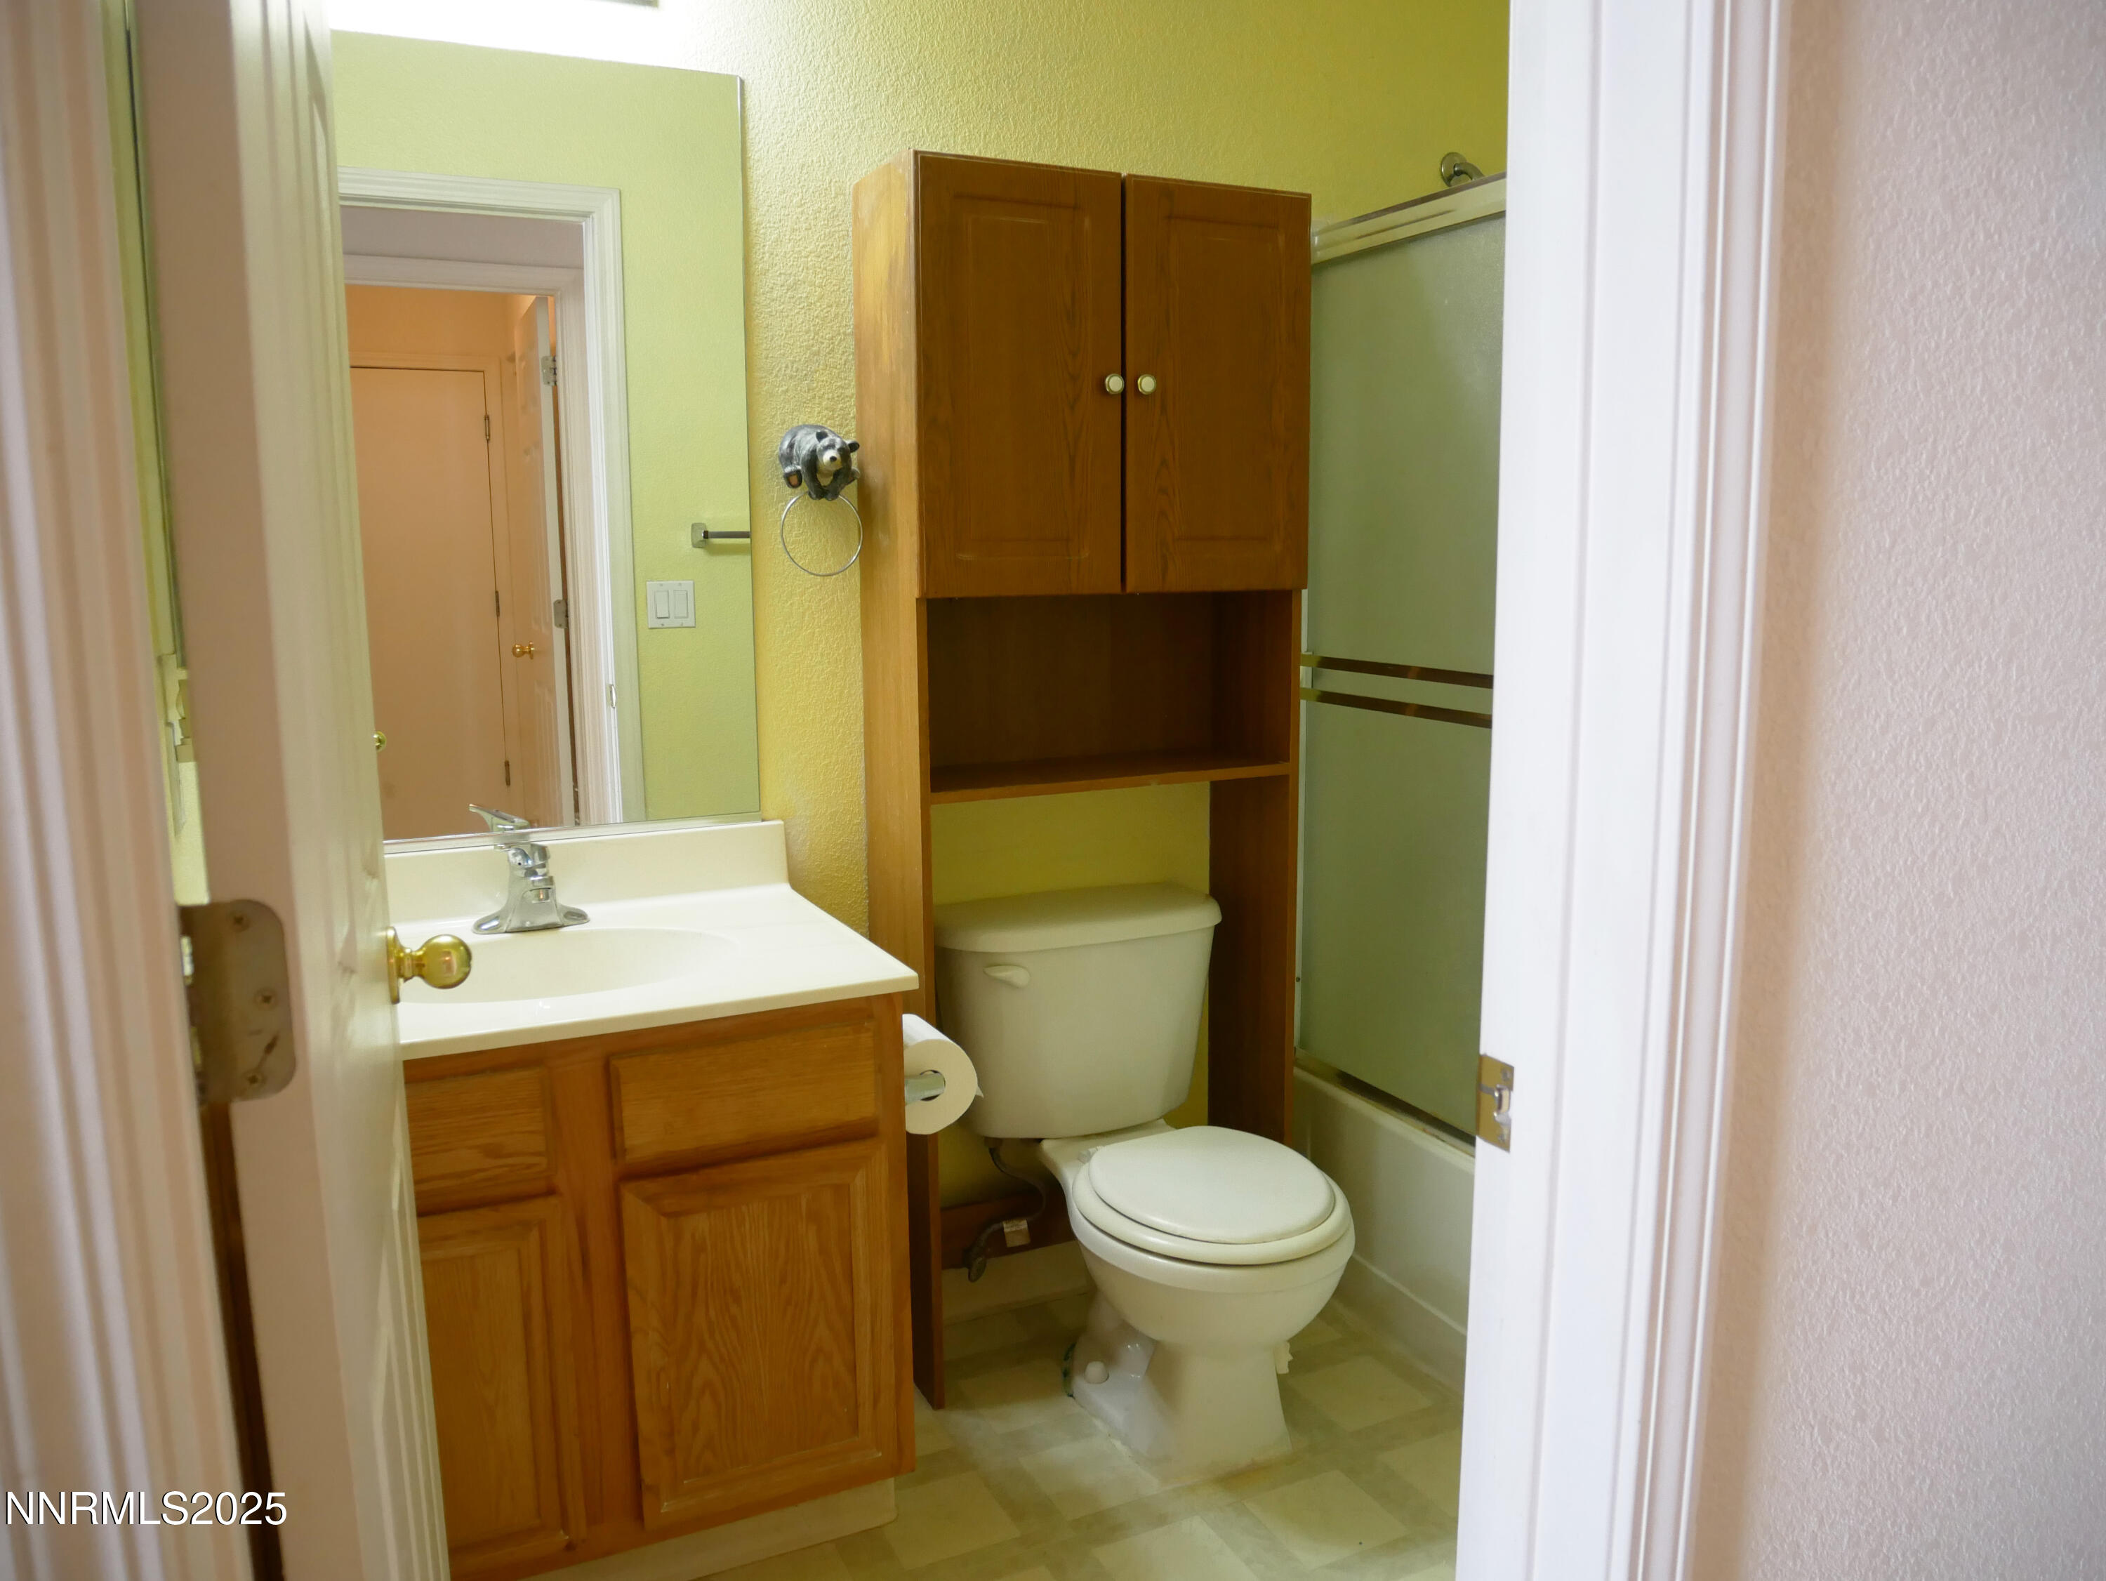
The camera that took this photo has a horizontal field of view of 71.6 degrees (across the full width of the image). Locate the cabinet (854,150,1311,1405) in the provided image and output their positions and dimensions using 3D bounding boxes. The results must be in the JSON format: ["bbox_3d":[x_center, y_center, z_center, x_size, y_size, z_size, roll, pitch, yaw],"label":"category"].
[{"bbox_3d":[0.059,0.006,2.318,0.651,1.815,0.258,-5,10,-26],"label":"cabinet"}]

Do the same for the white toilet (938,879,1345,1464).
[{"bbox_3d":[0.160,0.574,2.187,0.472,0.732,0.706,-5,10,-26],"label":"white toilet"}]

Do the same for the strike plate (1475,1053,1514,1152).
[{"bbox_3d":[0.292,0.205,0.959,0.007,0.058,0.032,-5,10,-26],"label":"strike plate"}]

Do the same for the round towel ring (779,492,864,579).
[{"bbox_3d":[-0.341,-0.377,2.150,0.124,0.124,0.008,-5,10,-26],"label":"round towel ring"}]

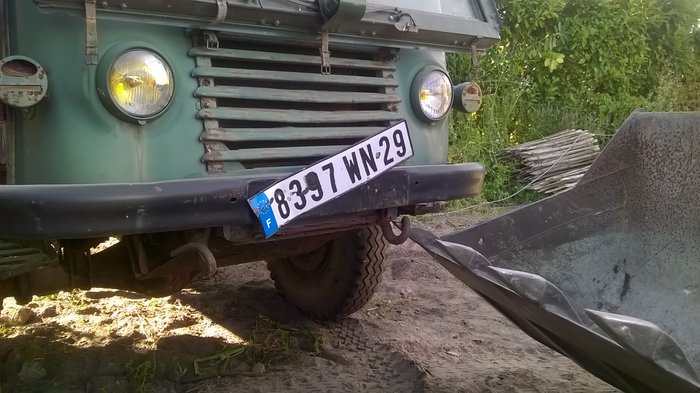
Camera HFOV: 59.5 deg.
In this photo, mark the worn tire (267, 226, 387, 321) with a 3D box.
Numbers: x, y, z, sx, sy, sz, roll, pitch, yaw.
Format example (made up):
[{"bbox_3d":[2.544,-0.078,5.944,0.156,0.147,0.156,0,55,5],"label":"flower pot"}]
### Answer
[{"bbox_3d":[-0.160,0.172,3.070,0.220,0.876,0.876,-6,8,-39],"label":"worn tire"}]

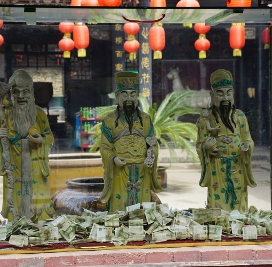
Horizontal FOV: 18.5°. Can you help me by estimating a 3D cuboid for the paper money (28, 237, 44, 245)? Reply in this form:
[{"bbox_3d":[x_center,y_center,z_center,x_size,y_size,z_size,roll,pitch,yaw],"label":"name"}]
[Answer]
[{"bbox_3d":[-0.445,0.476,3.710,0.066,0.030,0.040,-1,1,-8],"label":"paper money"}]

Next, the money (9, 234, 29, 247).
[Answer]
[{"bbox_3d":[-0.520,0.474,3.690,0.083,0.048,0.025,-1,-24,-8],"label":"money"}]

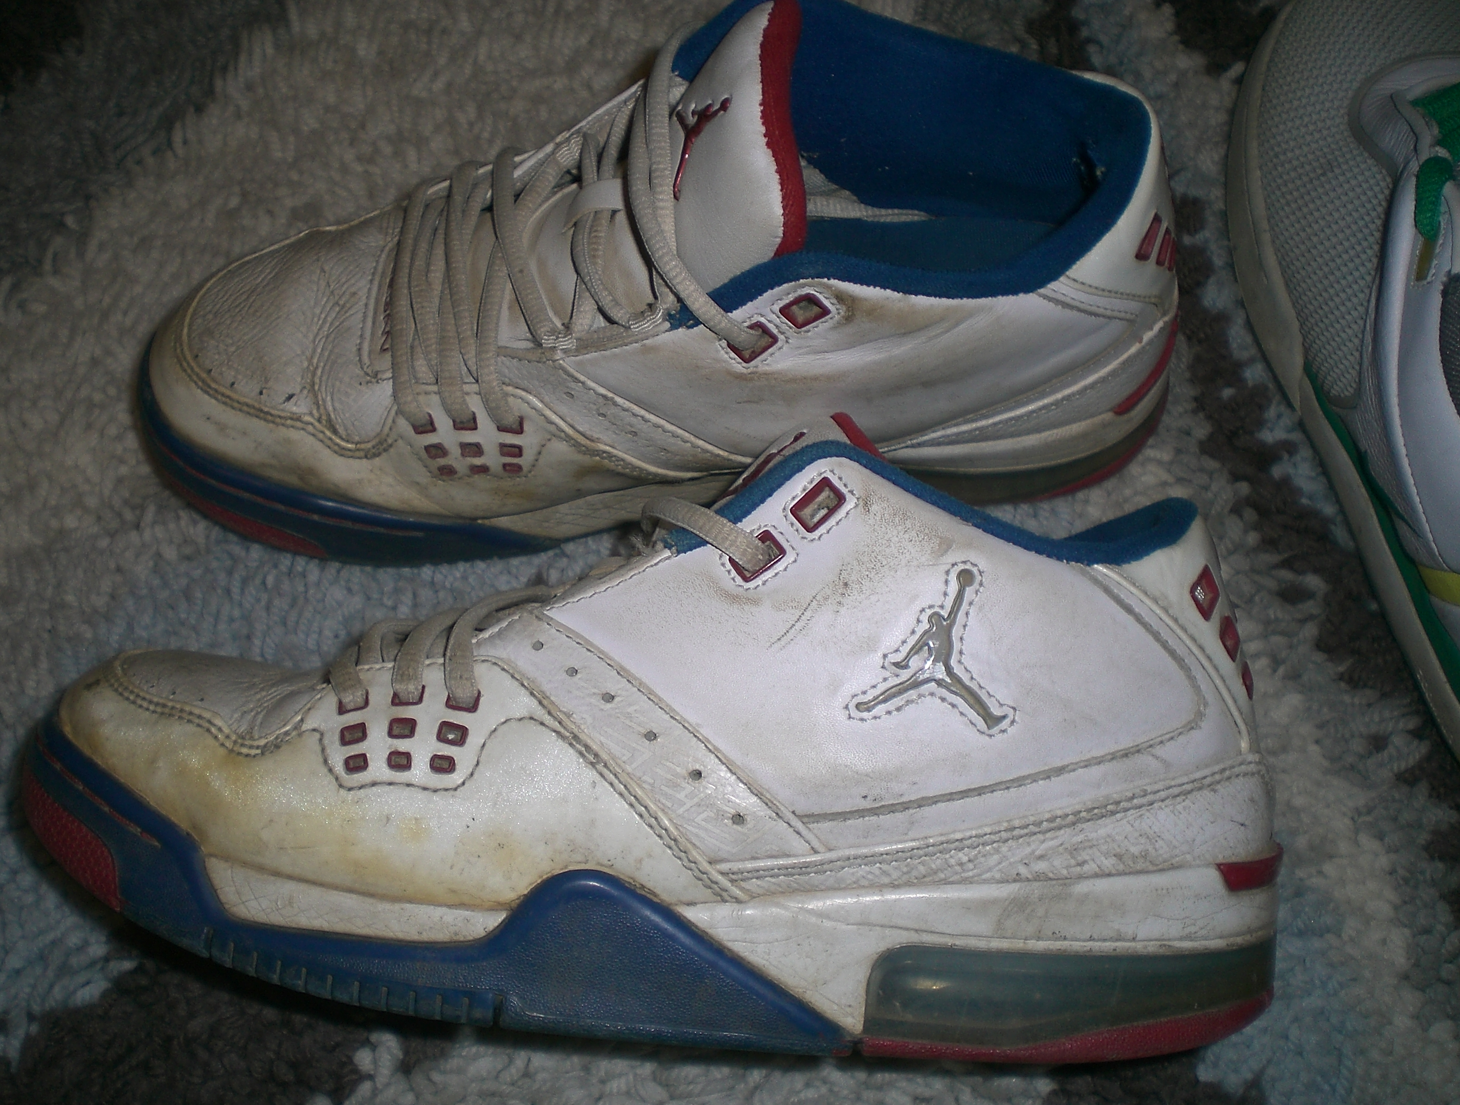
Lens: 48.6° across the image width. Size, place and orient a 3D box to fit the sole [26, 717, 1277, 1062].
[{"bbox_3d":[-0.025,0.076,0.408,0.308,0.107,0.065,1,89,10],"label":"sole"}]

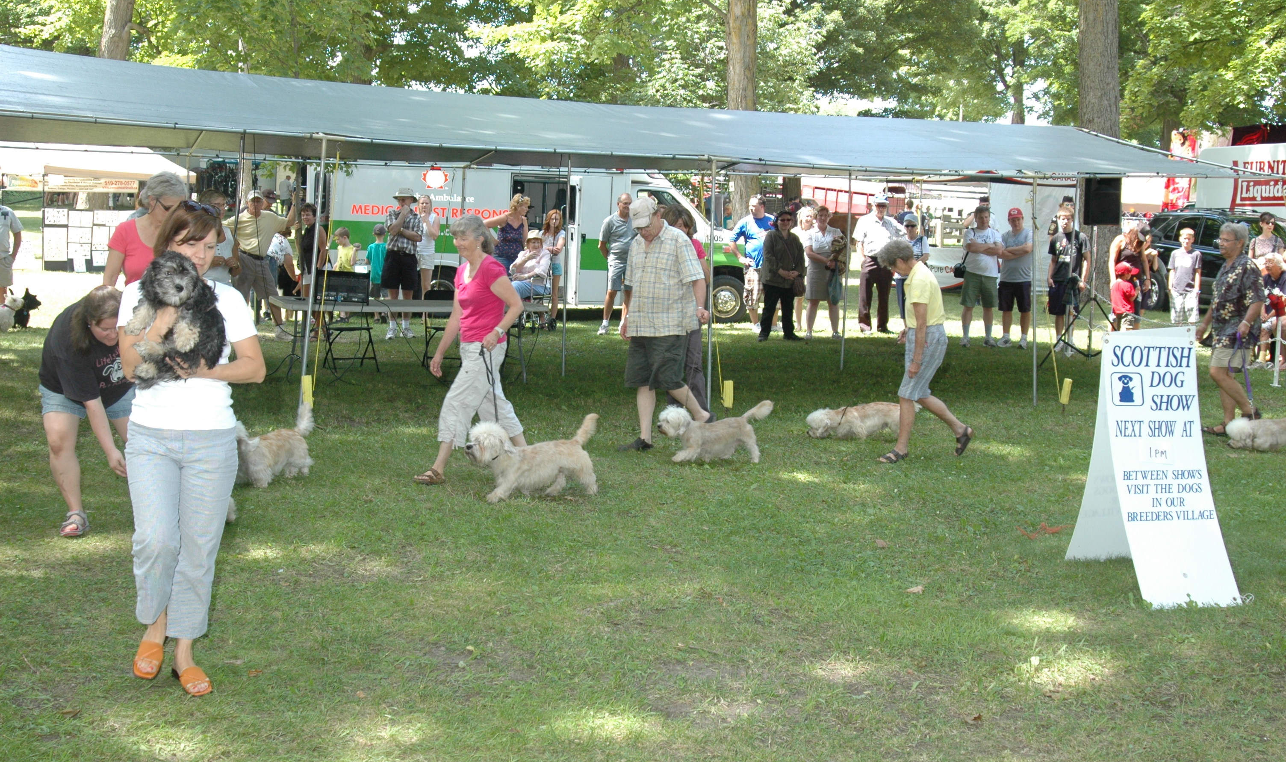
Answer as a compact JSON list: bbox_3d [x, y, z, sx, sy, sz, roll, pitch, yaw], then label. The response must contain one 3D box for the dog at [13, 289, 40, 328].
[{"bbox_3d":[-7.243,-0.856,17.572,0.220,0.460,0.500,-4,9,-37],"label":"dog"}]

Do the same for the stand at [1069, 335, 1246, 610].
[{"bbox_3d":[2.363,0.362,6.895,0.460,1.150,0.850,0,7,-10],"label":"stand"}]

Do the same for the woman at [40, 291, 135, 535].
[{"bbox_3d":[-2.715,0.135,7.476,0.620,1.200,0.760,-4,9,-38],"label":"woman"}]

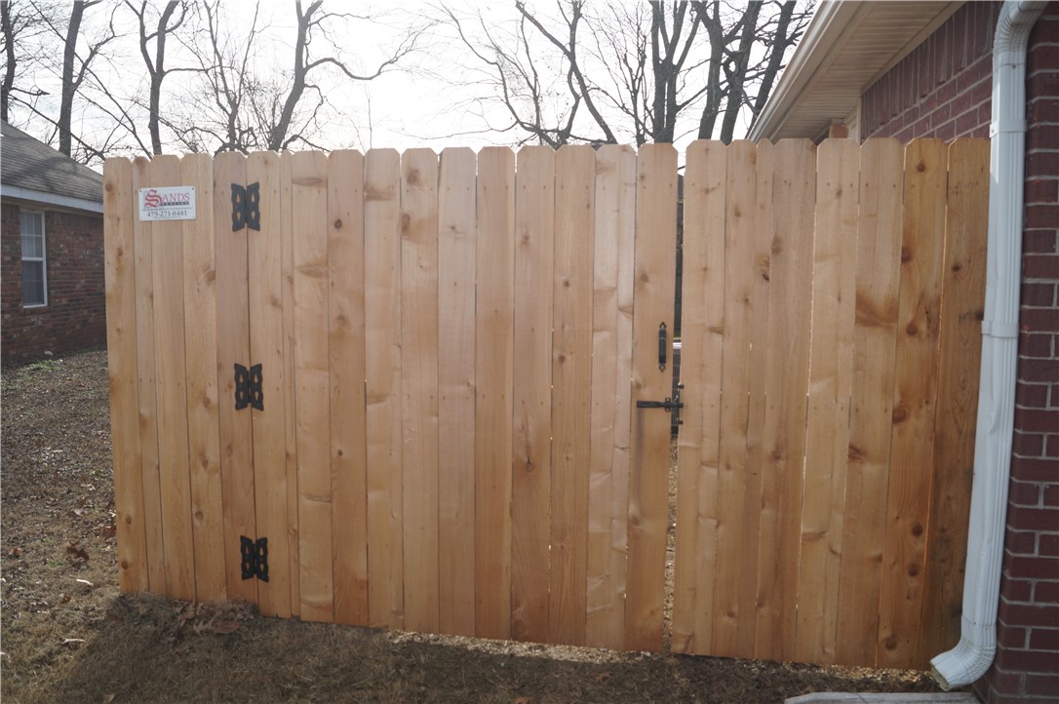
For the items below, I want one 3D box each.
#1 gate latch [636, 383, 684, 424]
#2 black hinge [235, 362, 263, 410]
[{"bbox_3d":[0.459,0.184,2.779,0.162,0.140,0.050,1,6,10],"label":"gate latch"},{"bbox_3d":[-1.078,0.136,3.053,0.117,0.182,0.018,1,6,10],"label":"black hinge"}]

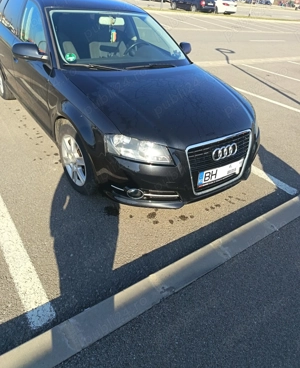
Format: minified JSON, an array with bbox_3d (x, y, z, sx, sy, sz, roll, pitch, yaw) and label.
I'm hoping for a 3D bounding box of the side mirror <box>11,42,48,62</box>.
[{"bbox_3d":[-1.031,-1.147,2.395,0.255,0.145,0.150,-18,42,-32],"label":"side mirror"}]

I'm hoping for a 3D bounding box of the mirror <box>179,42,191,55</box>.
[{"bbox_3d":[0.403,-1.625,3.326,0.235,0.145,0.150,-18,42,-32],"label":"mirror"}]

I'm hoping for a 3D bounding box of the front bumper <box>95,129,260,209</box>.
[{"bbox_3d":[0.437,-0.202,2.318,1.740,0.530,0.500,-18,42,-32],"label":"front bumper"}]

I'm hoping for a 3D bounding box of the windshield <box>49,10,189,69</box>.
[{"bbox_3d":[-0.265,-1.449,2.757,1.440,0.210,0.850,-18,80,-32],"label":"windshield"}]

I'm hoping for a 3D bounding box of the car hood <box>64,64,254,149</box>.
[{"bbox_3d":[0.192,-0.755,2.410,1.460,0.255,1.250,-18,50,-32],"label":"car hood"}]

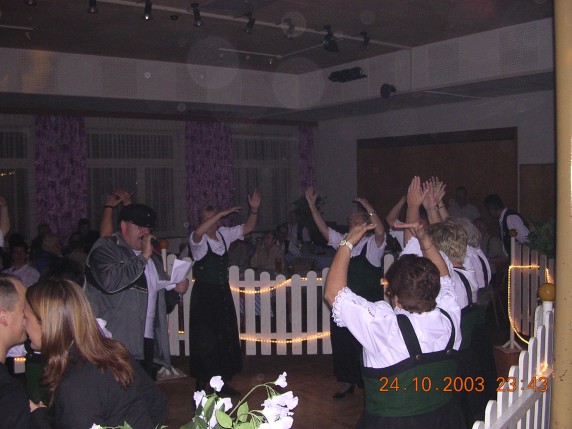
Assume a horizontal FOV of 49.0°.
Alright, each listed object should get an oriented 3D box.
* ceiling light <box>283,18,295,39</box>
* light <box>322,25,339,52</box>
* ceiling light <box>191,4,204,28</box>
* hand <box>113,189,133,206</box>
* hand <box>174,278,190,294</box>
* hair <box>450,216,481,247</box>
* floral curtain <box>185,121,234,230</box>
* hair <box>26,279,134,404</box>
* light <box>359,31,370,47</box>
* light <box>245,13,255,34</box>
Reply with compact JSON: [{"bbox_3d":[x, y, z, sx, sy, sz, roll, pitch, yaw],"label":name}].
[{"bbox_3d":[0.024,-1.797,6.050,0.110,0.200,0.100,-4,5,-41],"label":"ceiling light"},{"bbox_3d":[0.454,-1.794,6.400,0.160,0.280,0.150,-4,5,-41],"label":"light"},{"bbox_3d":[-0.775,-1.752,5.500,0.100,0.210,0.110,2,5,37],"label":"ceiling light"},{"bbox_3d":[-1.224,-0.127,4.700,0.120,0.150,0.090,-4,5,-37],"label":"hand"},{"bbox_3d":[-0.626,0.436,3.800,0.090,0.100,0.100,-4,5,-37],"label":"hand"},{"bbox_3d":[1.251,0.126,4.400,0.200,0.230,0.220,-3,4,-37],"label":"hair"},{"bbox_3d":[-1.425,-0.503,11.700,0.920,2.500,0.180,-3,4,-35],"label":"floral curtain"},{"bbox_3d":[-0.687,0.425,2.100,0.280,0.400,0.250,1,4,35],"label":"hair"},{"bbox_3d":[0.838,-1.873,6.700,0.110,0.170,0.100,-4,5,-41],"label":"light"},{"bbox_3d":[-0.401,-2.099,6.900,0.110,0.230,0.140,0,3,18],"label":"light"}]

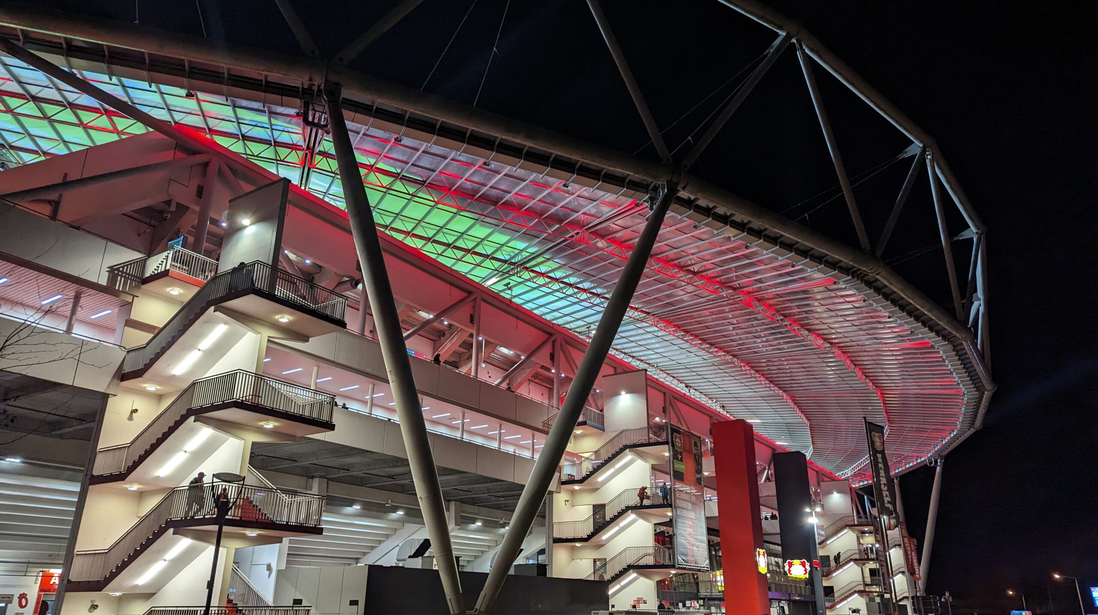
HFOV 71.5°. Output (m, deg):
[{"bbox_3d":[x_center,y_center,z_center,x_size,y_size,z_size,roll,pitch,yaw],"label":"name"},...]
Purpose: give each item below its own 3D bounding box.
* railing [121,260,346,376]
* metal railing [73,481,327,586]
[{"bbox_3d":[-12.598,1.102,30.706,7.346,3.230,4.307,-13,-25,30],"label":"railing"},{"bbox_3d":[-12.842,8.456,27.939,7.788,3.044,4.307,-13,-25,30],"label":"metal railing"}]

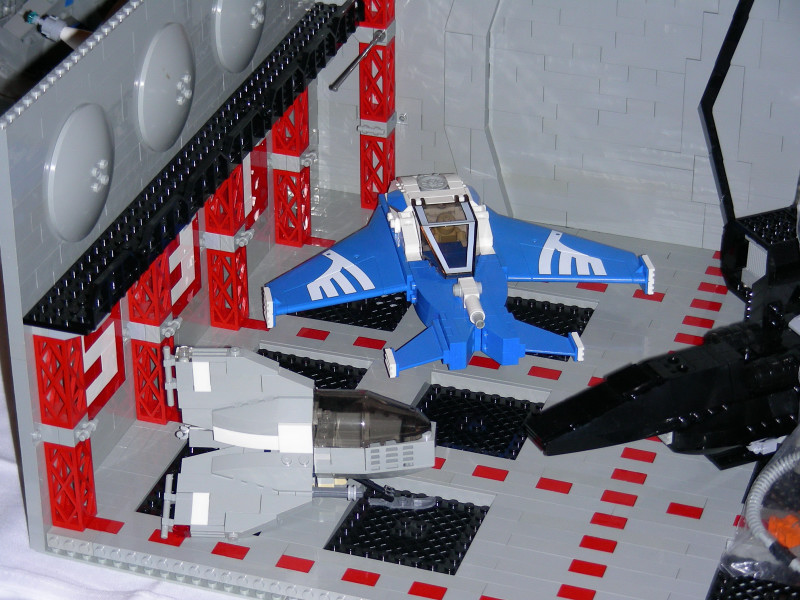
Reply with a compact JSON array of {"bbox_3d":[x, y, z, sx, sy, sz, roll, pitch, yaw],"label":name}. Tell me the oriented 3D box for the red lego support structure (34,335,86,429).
[{"bbox_3d":[-0.154,0.034,1.041,0.016,0.048,0.016,9,32,16],"label":"red lego support structure"}]

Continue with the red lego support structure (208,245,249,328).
[{"bbox_3d":[-0.092,-0.009,1.227,0.016,0.048,0.016,9,32,16],"label":"red lego support structure"}]

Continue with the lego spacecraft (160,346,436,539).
[{"bbox_3d":[-0.047,0.061,1.082,0.128,0.086,0.087,0,30,1],"label":"lego spacecraft"}]

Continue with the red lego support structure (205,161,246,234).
[{"bbox_3d":[-0.092,-0.059,1.198,0.016,0.048,0.016,9,32,16],"label":"red lego support structure"}]

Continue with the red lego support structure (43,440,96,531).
[{"bbox_3d":[-0.154,0.083,1.070,0.016,0.048,0.016,9,32,16],"label":"red lego support structure"}]

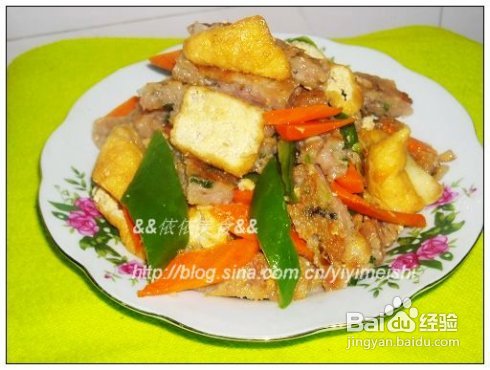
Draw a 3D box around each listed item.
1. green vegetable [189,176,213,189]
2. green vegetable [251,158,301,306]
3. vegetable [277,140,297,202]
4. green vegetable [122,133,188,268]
[{"bbox_3d":[-0.022,-0.001,0.537,0.013,0.004,0.004,18,18,-2],"label":"green vegetable"},{"bbox_3d":[0.014,0.021,0.497,0.021,0.012,0.073,-1,69,-6],"label":"green vegetable"},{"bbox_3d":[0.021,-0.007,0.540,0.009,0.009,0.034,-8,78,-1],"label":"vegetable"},{"bbox_3d":[-0.040,0.007,0.507,0.031,0.008,0.069,-2,67,9],"label":"green vegetable"}]

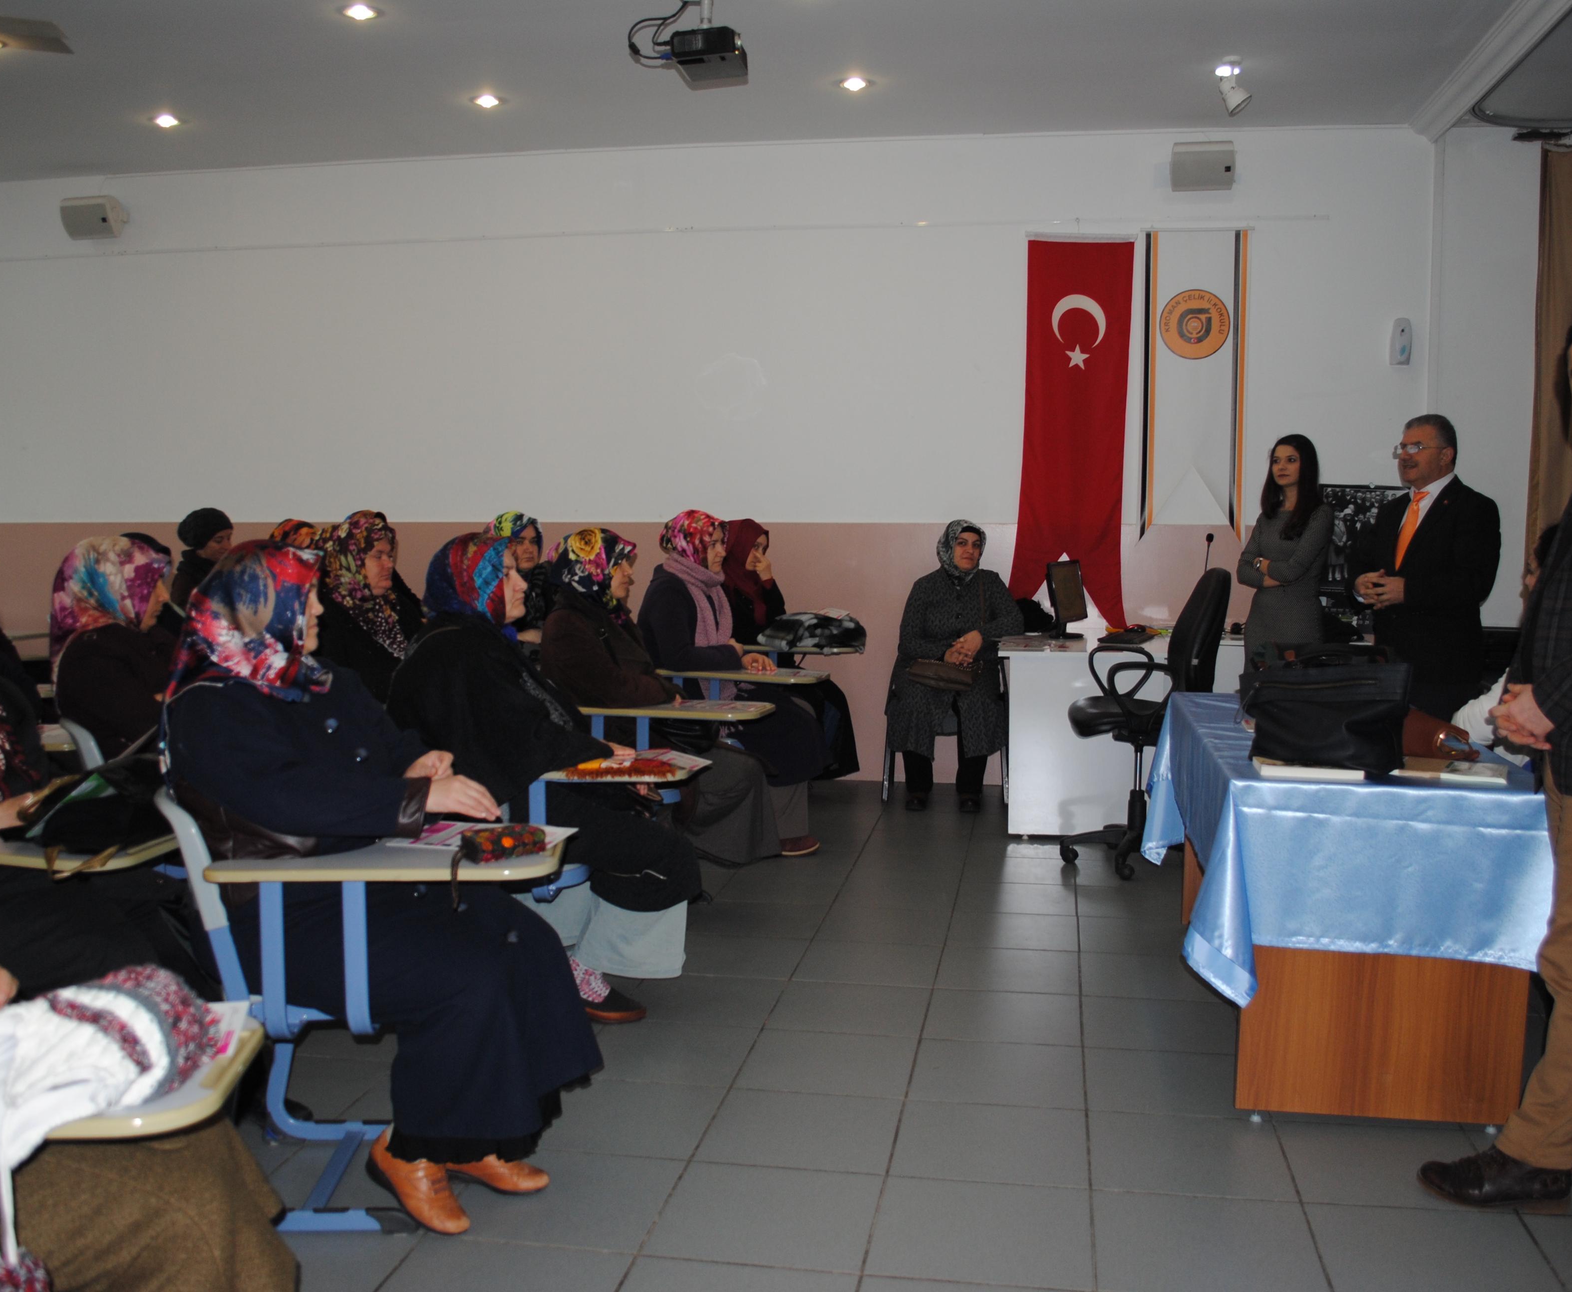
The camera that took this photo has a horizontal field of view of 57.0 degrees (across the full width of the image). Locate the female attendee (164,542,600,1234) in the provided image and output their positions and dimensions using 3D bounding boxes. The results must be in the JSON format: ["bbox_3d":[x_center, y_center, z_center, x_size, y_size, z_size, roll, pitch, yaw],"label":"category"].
[{"bbox_3d":[-0.777,0.424,2.754,0.860,1.230,0.560,1,5,2],"label":"female attendee"}]

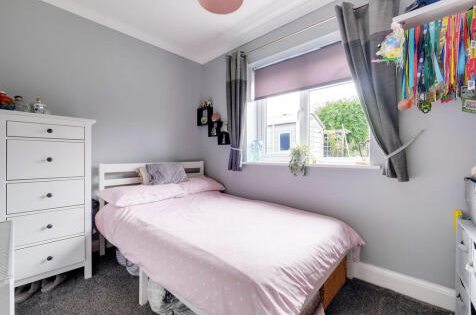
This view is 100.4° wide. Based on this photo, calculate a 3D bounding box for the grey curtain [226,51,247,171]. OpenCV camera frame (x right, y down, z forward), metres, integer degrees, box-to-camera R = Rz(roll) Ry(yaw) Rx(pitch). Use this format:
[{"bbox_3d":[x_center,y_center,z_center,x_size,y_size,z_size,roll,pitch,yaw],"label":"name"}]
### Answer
[{"bbox_3d":[-0.024,-0.552,2.433,0.250,1.440,0.125,1,1,42],"label":"grey curtain"}]

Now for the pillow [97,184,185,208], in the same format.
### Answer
[{"bbox_3d":[-1.004,0.367,2.083,0.420,0.160,0.670,1,1,42],"label":"pillow"}]

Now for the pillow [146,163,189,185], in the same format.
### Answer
[{"bbox_3d":[-0.830,0.189,2.368,0.120,0.270,0.460,-28,-18,38],"label":"pillow"}]

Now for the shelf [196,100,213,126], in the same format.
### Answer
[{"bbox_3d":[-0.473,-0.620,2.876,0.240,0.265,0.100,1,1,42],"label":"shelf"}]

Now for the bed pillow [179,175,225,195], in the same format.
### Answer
[{"bbox_3d":[-0.581,0.357,2.530,0.440,0.170,0.670,1,1,42],"label":"bed pillow"}]

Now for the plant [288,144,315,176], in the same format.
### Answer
[{"bbox_3d":[0.632,0.015,1.972,0.190,0.310,0.180,1,1,42],"label":"plant"}]

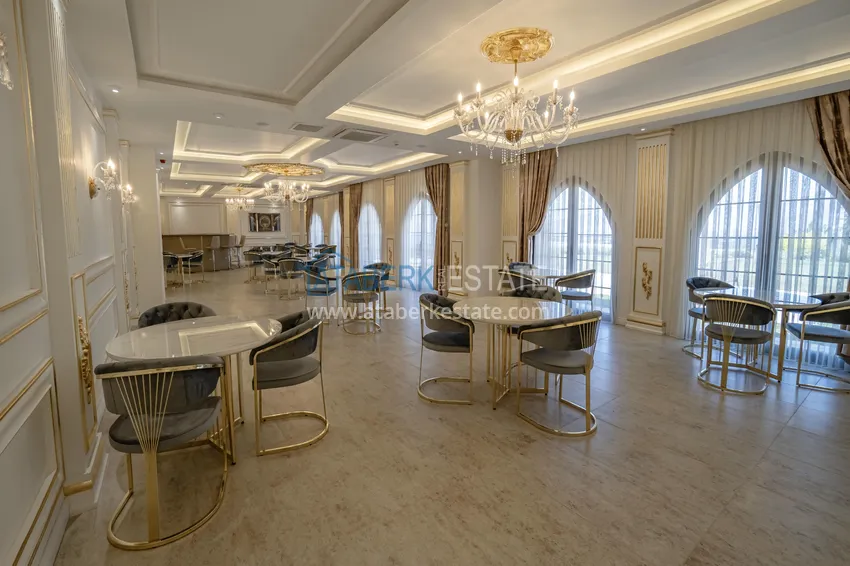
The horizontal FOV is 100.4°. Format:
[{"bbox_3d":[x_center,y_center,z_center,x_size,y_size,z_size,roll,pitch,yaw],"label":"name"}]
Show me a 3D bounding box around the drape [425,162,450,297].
[{"bbox_3d":[0.240,-1.141,7.949,0.200,2.800,0.740,-8,11,-41],"label":"drape"}]

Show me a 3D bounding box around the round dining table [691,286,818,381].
[{"bbox_3d":[3.270,0.494,3.593,0.960,0.760,0.960,-6,10,-35],"label":"round dining table"}]

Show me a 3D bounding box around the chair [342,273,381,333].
[{"bbox_3d":[-0.842,0.239,4.805,0.520,0.800,0.520,-4,9,-23],"label":"chair"}]

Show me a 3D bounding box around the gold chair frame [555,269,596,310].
[{"bbox_3d":[2.250,0.223,5.241,0.510,0.810,0.520,4,9,26],"label":"gold chair frame"}]

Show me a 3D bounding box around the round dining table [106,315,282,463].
[{"bbox_3d":[-1.400,0.685,2.317,0.960,0.760,0.960,0,8,0],"label":"round dining table"}]

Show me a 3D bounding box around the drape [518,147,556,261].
[{"bbox_3d":[1.940,-0.893,6.269,0.200,2.720,0.720,-6,10,-37],"label":"drape"}]

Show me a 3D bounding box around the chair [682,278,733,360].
[{"bbox_3d":[3.240,0.382,4.046,0.510,0.830,0.510,-1,8,-6],"label":"chair"}]

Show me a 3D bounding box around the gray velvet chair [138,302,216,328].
[{"bbox_3d":[-1.740,0.592,2.591,0.520,0.830,0.510,-6,10,-36],"label":"gray velvet chair"}]

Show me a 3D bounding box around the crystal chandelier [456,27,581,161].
[{"bbox_3d":[0.735,-1.468,2.967,0.970,0.940,0.970,0,8,0],"label":"crystal chandelier"}]

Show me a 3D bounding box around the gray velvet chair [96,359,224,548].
[{"bbox_3d":[-1.290,0.740,1.779,0.520,0.810,0.510,-3,9,-21],"label":"gray velvet chair"}]

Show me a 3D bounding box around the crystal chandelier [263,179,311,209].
[{"bbox_3d":[-3.149,-2.079,8.119,1.000,0.660,1.000,-6,10,-37],"label":"crystal chandelier"}]

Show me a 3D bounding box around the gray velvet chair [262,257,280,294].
[{"bbox_3d":[-3.290,-0.142,7.683,0.510,0.810,0.520,-1,9,-5],"label":"gray velvet chair"}]

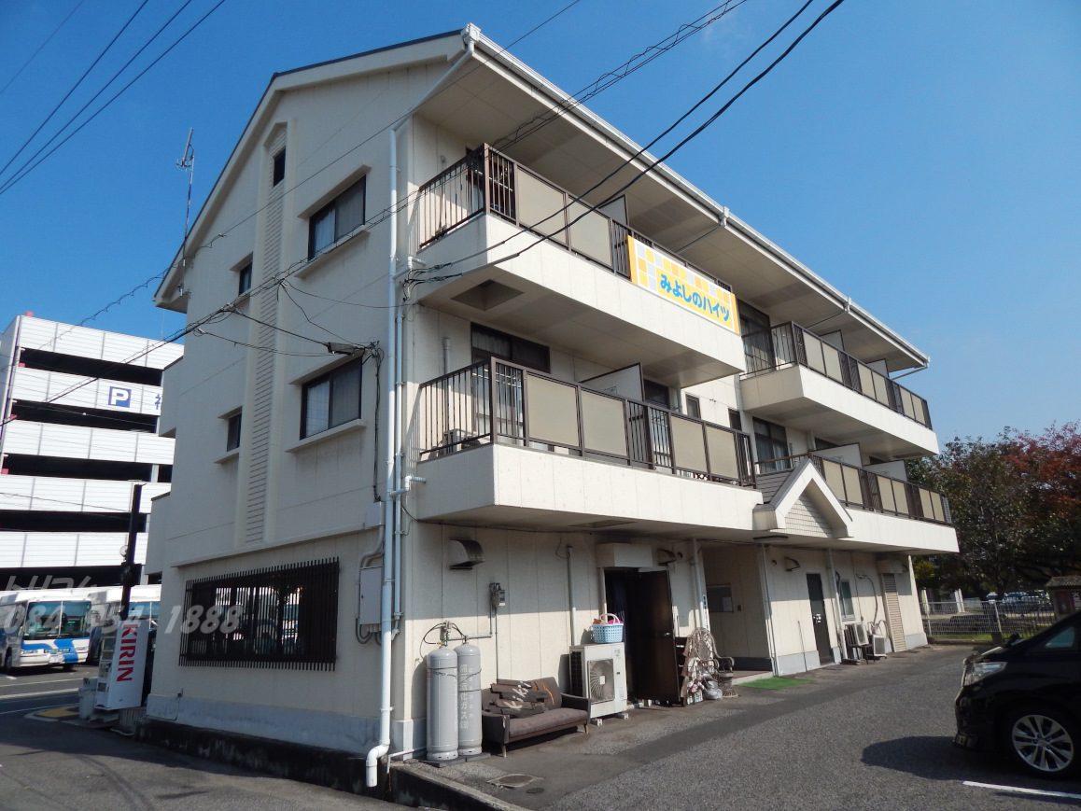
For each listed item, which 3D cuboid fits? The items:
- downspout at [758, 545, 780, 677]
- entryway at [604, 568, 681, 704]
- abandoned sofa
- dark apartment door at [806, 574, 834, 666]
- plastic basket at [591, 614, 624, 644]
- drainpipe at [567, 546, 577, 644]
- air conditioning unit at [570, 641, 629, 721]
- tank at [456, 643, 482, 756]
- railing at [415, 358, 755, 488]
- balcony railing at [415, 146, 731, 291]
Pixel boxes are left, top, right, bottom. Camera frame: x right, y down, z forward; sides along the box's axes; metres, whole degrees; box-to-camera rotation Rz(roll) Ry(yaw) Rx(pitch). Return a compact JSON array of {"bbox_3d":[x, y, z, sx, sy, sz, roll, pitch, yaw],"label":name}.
[{"bbox_3d":[4.923,4.378,15.486,0.090,2.740,0.090,-17,-21,41],"label":"downspout"},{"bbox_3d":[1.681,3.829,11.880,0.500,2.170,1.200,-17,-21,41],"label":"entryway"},{"bbox_3d":[-0.171,3.985,9.362,0.790,0.730,1.770,-15,-20,35],"label":"abandoned sofa"},{"bbox_3d":[6.863,5.246,17.686,0.070,2.100,0.860,-17,-21,41],"label":"dark apartment door"},{"bbox_3d":[1.041,3.490,11.215,0.300,0.440,0.440,-17,-21,41],"label":"plastic basket"},{"bbox_3d":[0.485,3.358,10.916,0.100,2.470,0.100,-17,-21,41],"label":"drainpipe"},{"bbox_3d":[0.883,4.113,10.801,0.310,0.980,0.930,-17,-21,41],"label":"air conditioning unit"},{"bbox_3d":[-0.916,3.619,8.926,0.362,1.275,0.362,-3,-16,-1],"label":"tank"},{"bbox_3d":[1.117,0.665,11.433,1.533,1.070,6.550,-17,-21,41],"label":"railing"},{"bbox_3d":[1.039,-2.267,12.323,1.496,1.090,6.709,-17,-21,41],"label":"balcony railing"}]

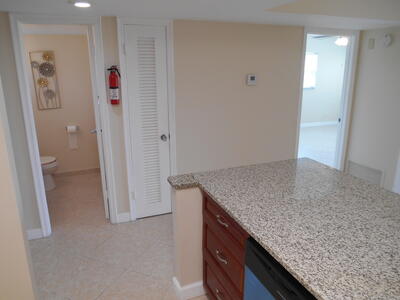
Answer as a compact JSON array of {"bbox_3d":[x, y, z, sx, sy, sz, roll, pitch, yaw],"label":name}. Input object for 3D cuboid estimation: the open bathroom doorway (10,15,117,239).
[{"bbox_3d":[-1.268,-0.186,2.953,0.731,2.098,0.130,-6,15,-20],"label":"open bathroom doorway"}]

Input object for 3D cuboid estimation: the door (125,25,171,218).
[{"bbox_3d":[-0.523,-0.233,3.190,0.418,2.031,0.038,-6,15,-20],"label":"door"}]

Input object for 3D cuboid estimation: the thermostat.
[{"bbox_3d":[0.596,-0.804,3.456,0.119,0.120,0.030,-6,15,-20],"label":"thermostat"}]

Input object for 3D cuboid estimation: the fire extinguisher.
[{"bbox_3d":[-0.815,-0.620,2.892,0.119,0.367,0.115,-6,15,-20],"label":"fire extinguisher"}]

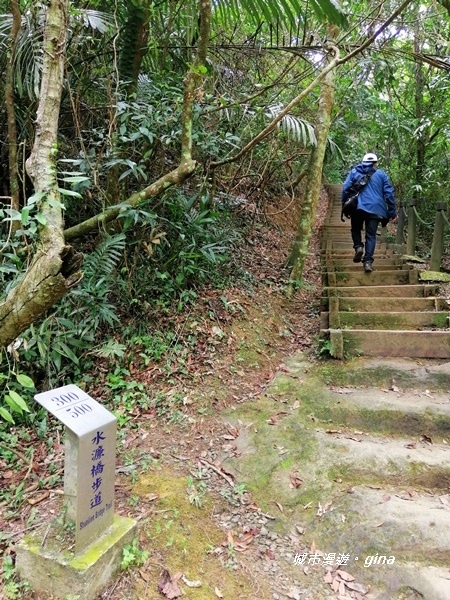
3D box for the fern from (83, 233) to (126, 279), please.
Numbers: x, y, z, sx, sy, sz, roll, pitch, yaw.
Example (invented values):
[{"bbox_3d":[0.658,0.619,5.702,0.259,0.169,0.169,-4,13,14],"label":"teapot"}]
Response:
[{"bbox_3d":[-1.043,-0.385,3.900,0.400,0.400,0.330,0,3,-6],"label":"fern"}]

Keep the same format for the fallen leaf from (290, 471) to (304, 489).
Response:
[{"bbox_3d":[0.363,0.889,2.256,0.060,0.035,0.095,2,11,9],"label":"fallen leaf"}]

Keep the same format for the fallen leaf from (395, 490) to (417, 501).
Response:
[{"bbox_3d":[0.853,0.926,2.137,0.093,0.015,0.046,3,12,15],"label":"fallen leaf"}]

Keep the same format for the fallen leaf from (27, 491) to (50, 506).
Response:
[{"bbox_3d":[-0.875,0.929,2.122,0.103,0.018,0.062,-10,15,-42],"label":"fallen leaf"}]

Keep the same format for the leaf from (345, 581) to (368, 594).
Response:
[{"bbox_3d":[0.482,1.051,1.651,0.088,0.015,0.030,8,14,34],"label":"leaf"}]

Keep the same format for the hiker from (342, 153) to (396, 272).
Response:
[{"bbox_3d":[1.972,-1.194,6.150,0.700,1.650,0.550,1,3,13],"label":"hiker"}]

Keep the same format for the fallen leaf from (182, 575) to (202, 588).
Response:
[{"bbox_3d":[-0.122,1.044,1.681,0.088,0.012,0.018,6,13,28],"label":"fallen leaf"}]

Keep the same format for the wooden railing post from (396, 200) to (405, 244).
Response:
[{"bbox_3d":[3.479,-1.501,8.900,0.135,0.920,0.135,3,3,11],"label":"wooden railing post"}]

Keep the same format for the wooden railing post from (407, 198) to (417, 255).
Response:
[{"bbox_3d":[3.054,-1.182,7.350,0.135,0.940,0.135,3,3,11],"label":"wooden railing post"}]

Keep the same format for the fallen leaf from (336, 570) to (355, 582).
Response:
[{"bbox_3d":[0.459,1.038,1.702,0.072,0.015,0.029,9,14,38],"label":"fallen leaf"}]

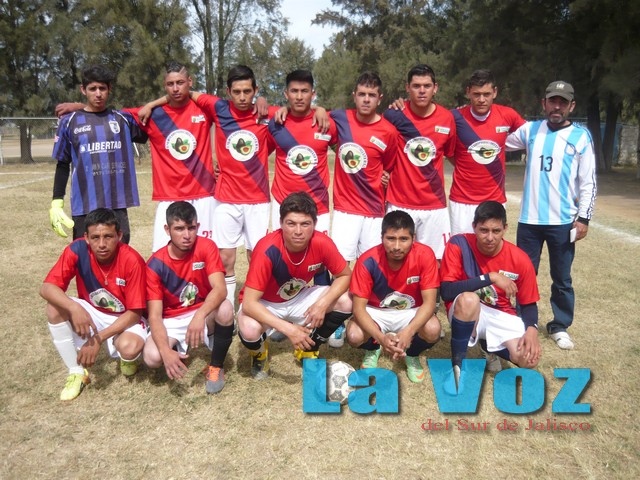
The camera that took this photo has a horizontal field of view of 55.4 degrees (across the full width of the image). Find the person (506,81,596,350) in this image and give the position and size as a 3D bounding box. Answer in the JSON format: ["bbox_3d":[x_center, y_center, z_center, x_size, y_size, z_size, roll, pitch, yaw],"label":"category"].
[{"bbox_3d":[1.478,-0.160,3.946,0.600,1.690,0.380,3,11,14],"label":"person"}]

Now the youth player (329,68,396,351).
[{"bbox_3d":[0.193,-0.188,3.931,0.620,1.750,0.380,3,11,18],"label":"youth player"}]

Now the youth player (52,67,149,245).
[{"bbox_3d":[-1.405,-0.203,3.958,0.660,1.770,0.360,-3,11,-14],"label":"youth player"}]

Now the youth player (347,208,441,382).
[{"bbox_3d":[0.405,0.300,3.547,0.540,0.950,0.660,1,9,6],"label":"youth player"}]

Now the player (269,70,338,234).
[{"bbox_3d":[-0.115,-0.205,4.009,0.513,1.755,0.360,-1,10,-4],"label":"player"}]

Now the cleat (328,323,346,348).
[{"bbox_3d":[0.117,0.619,4.079,0.105,0.110,0.280,2,11,12],"label":"cleat"}]

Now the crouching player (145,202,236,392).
[{"bbox_3d":[-0.752,0.275,3.487,0.480,1.000,0.680,-3,11,-17],"label":"crouching player"}]

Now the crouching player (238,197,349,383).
[{"bbox_3d":[-0.140,0.232,3.616,0.650,1.060,0.700,0,9,-2],"label":"crouching player"}]

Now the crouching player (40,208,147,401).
[{"bbox_3d":[-1.277,0.294,3.440,0.560,0.980,0.720,-2,11,-12],"label":"crouching player"}]

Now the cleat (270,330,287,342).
[{"bbox_3d":[-0.297,0.603,4.167,0.105,0.110,0.280,1,10,5],"label":"cleat"}]

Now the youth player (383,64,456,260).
[{"bbox_3d":[0.661,-0.216,3.976,0.522,1.790,0.360,1,10,4],"label":"youth player"}]

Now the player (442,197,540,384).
[{"bbox_3d":[0.915,0.286,3.473,0.580,1.000,0.770,2,10,10],"label":"player"}]

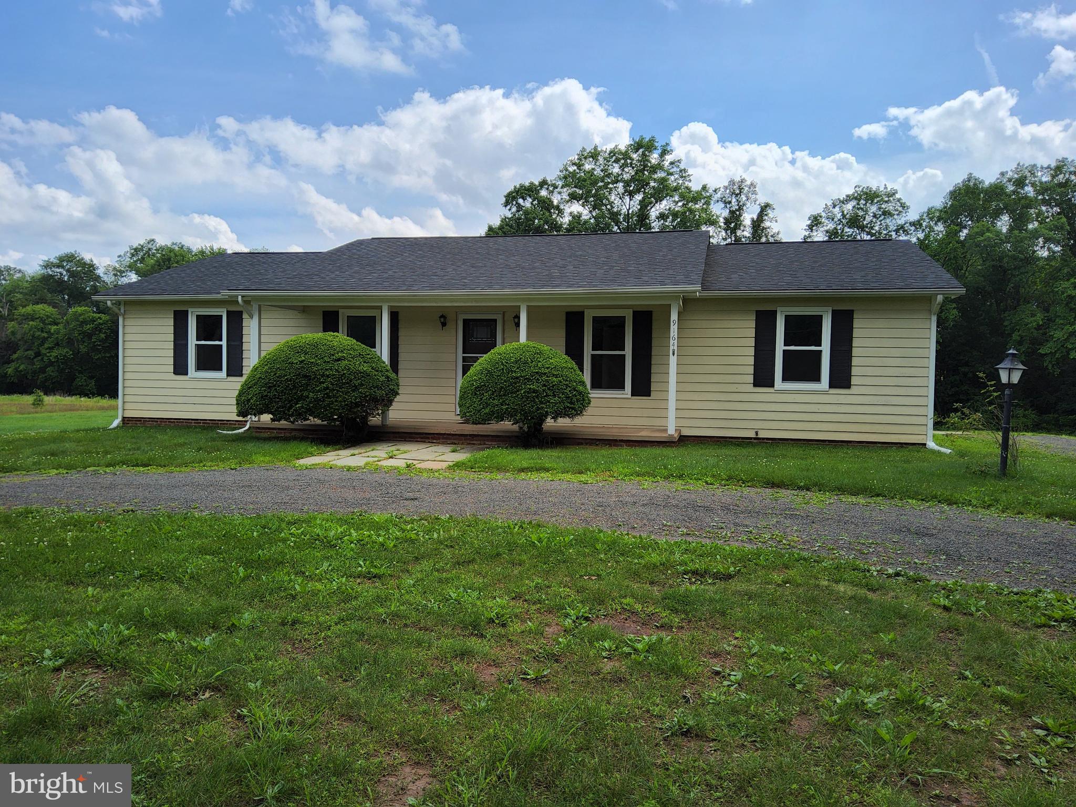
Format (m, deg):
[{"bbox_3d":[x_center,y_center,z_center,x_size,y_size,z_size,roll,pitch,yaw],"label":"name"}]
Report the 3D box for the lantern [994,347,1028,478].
[{"bbox_3d":[6.269,0.126,10.362,0.265,1.742,0.265,2,3,-9],"label":"lantern"}]

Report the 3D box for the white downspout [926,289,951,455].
[{"bbox_3d":[6.965,-0.503,13.395,0.370,2.680,0.480,1,2,13],"label":"white downspout"}]

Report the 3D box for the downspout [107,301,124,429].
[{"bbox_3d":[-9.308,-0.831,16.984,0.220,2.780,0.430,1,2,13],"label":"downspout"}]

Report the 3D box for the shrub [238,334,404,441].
[{"bbox_3d":[-3.868,-0.287,13.622,2.830,1.945,2.450,1,2,13],"label":"shrub"}]

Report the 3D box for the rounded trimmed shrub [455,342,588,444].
[{"bbox_3d":[-0.228,-0.159,12.798,2.166,1.744,2.100,1,2,13],"label":"rounded trimmed shrub"}]

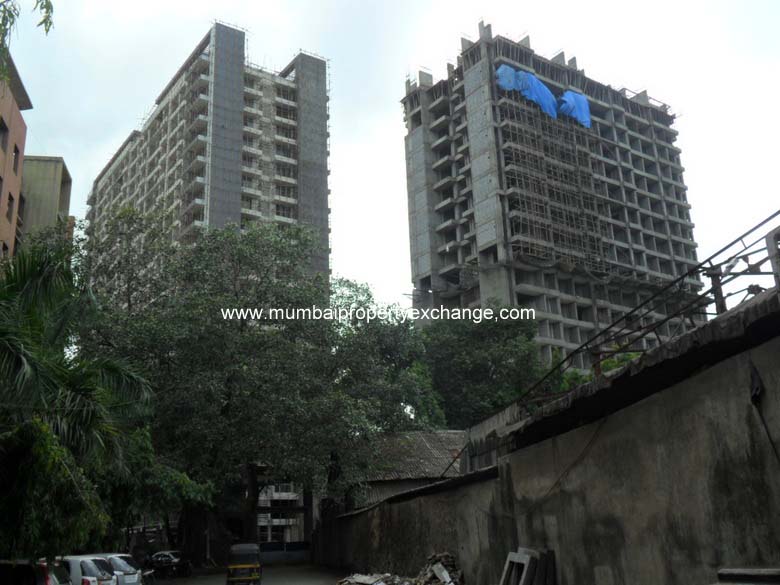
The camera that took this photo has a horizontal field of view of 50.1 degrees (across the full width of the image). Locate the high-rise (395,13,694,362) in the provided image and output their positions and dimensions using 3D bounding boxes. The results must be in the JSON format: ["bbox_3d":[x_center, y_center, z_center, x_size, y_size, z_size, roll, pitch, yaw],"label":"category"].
[{"bbox_3d":[23.827,2.205,114.407,36.500,65.174,20.200,10,-21,-35],"label":"high-rise"}]

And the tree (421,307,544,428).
[{"bbox_3d":[6.179,9.418,55.330,9.200,17.657,8.500,-4,-17,6],"label":"tree"}]

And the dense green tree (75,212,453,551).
[{"bbox_3d":[-5.822,4.663,38.983,16.500,17.944,14.500,0,-17,-8],"label":"dense green tree"}]

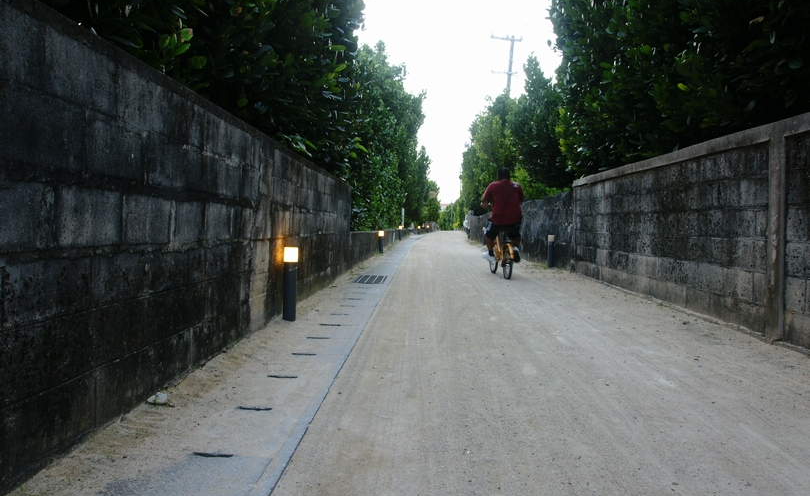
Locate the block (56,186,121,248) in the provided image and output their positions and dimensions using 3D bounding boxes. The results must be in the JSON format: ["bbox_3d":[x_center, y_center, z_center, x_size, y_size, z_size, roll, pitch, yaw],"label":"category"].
[{"bbox_3d":[-1.088,-0.098,1.965,0.150,0.188,0.388,1,2,1],"label":"block"}]

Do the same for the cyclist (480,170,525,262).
[{"bbox_3d":[1.348,-0.459,8.400,0.570,1.290,0.750,1,2,-1],"label":"cyclist"}]

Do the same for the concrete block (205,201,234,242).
[{"bbox_3d":[-1.058,-0.140,3.227,0.150,0.194,0.407,1,2,1],"label":"concrete block"}]

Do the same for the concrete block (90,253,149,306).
[{"bbox_3d":[-1.099,0.101,2.194,0.165,0.190,0.405,0,2,2],"label":"concrete block"}]

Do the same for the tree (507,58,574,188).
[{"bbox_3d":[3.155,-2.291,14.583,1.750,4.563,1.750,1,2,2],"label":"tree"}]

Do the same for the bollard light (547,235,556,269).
[{"bbox_3d":[2.486,0.056,10.291,0.102,0.540,0.102,0,2,2],"label":"bollard light"}]

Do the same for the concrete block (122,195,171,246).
[{"bbox_3d":[-1.078,-0.110,2.389,0.150,0.189,0.413,1,2,1],"label":"concrete block"}]

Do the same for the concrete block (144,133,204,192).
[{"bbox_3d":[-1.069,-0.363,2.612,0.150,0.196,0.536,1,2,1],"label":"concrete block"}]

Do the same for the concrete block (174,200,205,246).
[{"bbox_3d":[-1.074,-0.125,2.808,0.165,0.190,0.385,0,2,2],"label":"concrete block"}]

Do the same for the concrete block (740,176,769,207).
[{"bbox_3d":[2.299,-0.352,3.865,0.150,0.186,0.357,1,2,2],"label":"concrete block"}]

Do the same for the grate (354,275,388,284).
[{"bbox_3d":[-0.423,0.438,7.919,0.380,0.045,1.070,0,2,1],"label":"grate"}]

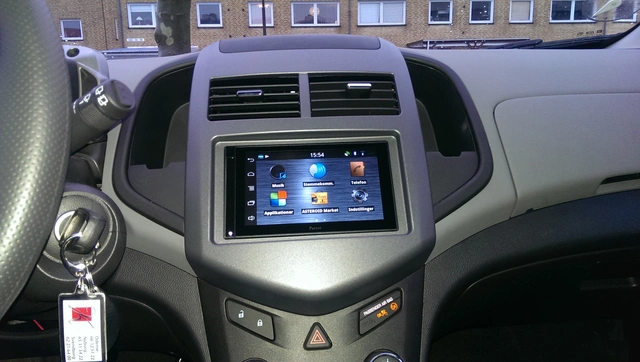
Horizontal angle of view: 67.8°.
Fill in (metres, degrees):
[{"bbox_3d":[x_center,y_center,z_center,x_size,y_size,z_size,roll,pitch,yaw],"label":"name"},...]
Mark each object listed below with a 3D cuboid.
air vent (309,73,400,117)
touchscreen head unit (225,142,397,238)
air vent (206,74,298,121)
[{"bbox_3d":[0.037,-0.092,0.534,0.098,0.056,0.030,-2,-23,-4],"label":"air vent"},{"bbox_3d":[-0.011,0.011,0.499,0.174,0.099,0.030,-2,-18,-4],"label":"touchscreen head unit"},{"bbox_3d":[-0.071,-0.087,0.527,0.099,0.055,0.030,-2,-23,-4],"label":"air vent"}]

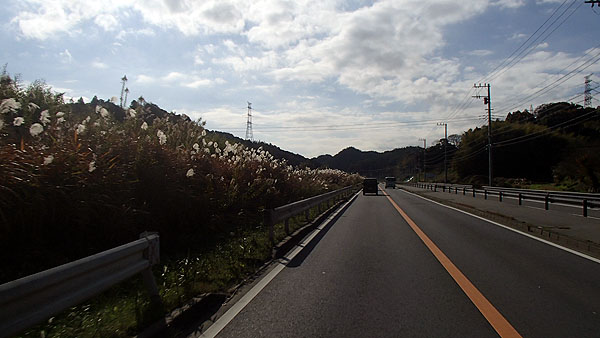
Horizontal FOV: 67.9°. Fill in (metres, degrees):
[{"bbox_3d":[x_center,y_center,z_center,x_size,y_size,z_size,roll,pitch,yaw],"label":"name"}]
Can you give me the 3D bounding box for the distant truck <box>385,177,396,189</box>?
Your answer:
[{"bbox_3d":[16.165,2.476,79.892,1.800,2.150,4.800,0,-1,9],"label":"distant truck"}]

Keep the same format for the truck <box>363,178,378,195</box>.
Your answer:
[{"bbox_3d":[7.550,1.868,47.347,1.500,1.830,3.500,0,-1,9],"label":"truck"}]

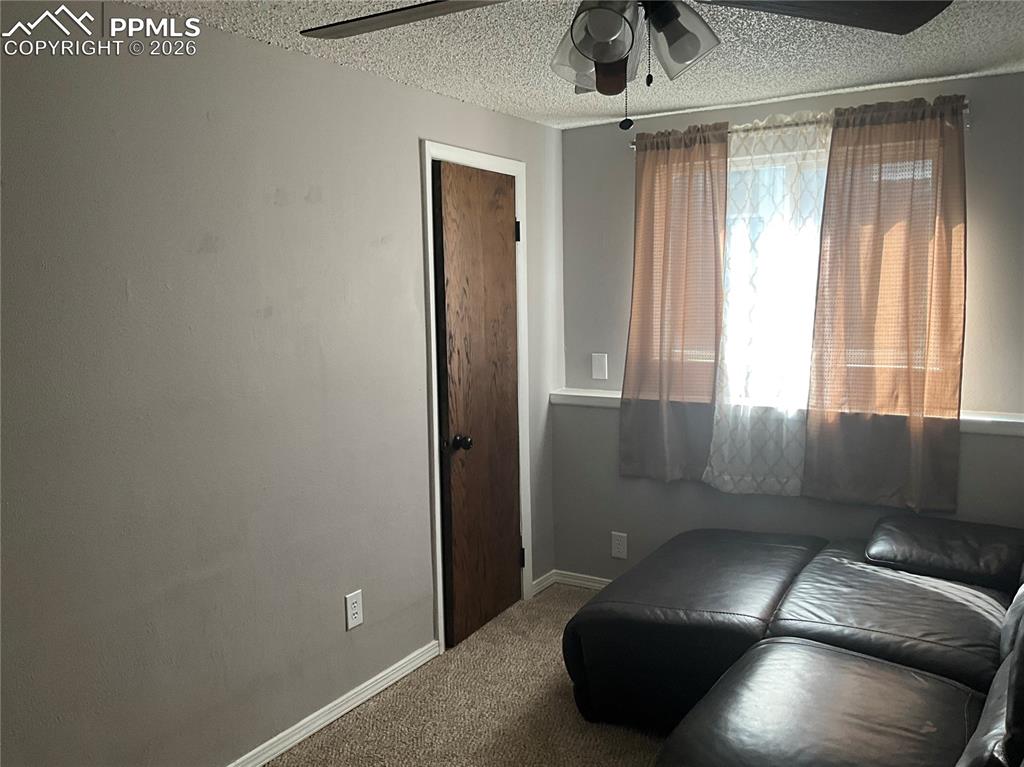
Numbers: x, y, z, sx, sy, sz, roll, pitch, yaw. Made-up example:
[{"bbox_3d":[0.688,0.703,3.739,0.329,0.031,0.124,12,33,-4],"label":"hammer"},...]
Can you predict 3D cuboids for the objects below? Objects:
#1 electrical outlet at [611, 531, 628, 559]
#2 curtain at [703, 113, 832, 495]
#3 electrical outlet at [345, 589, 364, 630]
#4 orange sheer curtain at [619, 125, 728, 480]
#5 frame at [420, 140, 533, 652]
[{"bbox_3d":[0.527,0.792,4.186,0.080,0.124,0.010,3,8,32],"label":"electrical outlet"},{"bbox_3d":[1.102,-0.314,3.709,0.520,1.600,0.110,3,8,32],"label":"curtain"},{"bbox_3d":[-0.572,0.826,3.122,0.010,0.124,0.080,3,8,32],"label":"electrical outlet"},{"bbox_3d":[0.729,-0.345,3.938,0.485,1.600,0.110,3,8,32],"label":"orange sheer curtain"},{"bbox_3d":[-0.163,0.050,3.794,0.120,2.085,0.800,3,8,32],"label":"frame"}]

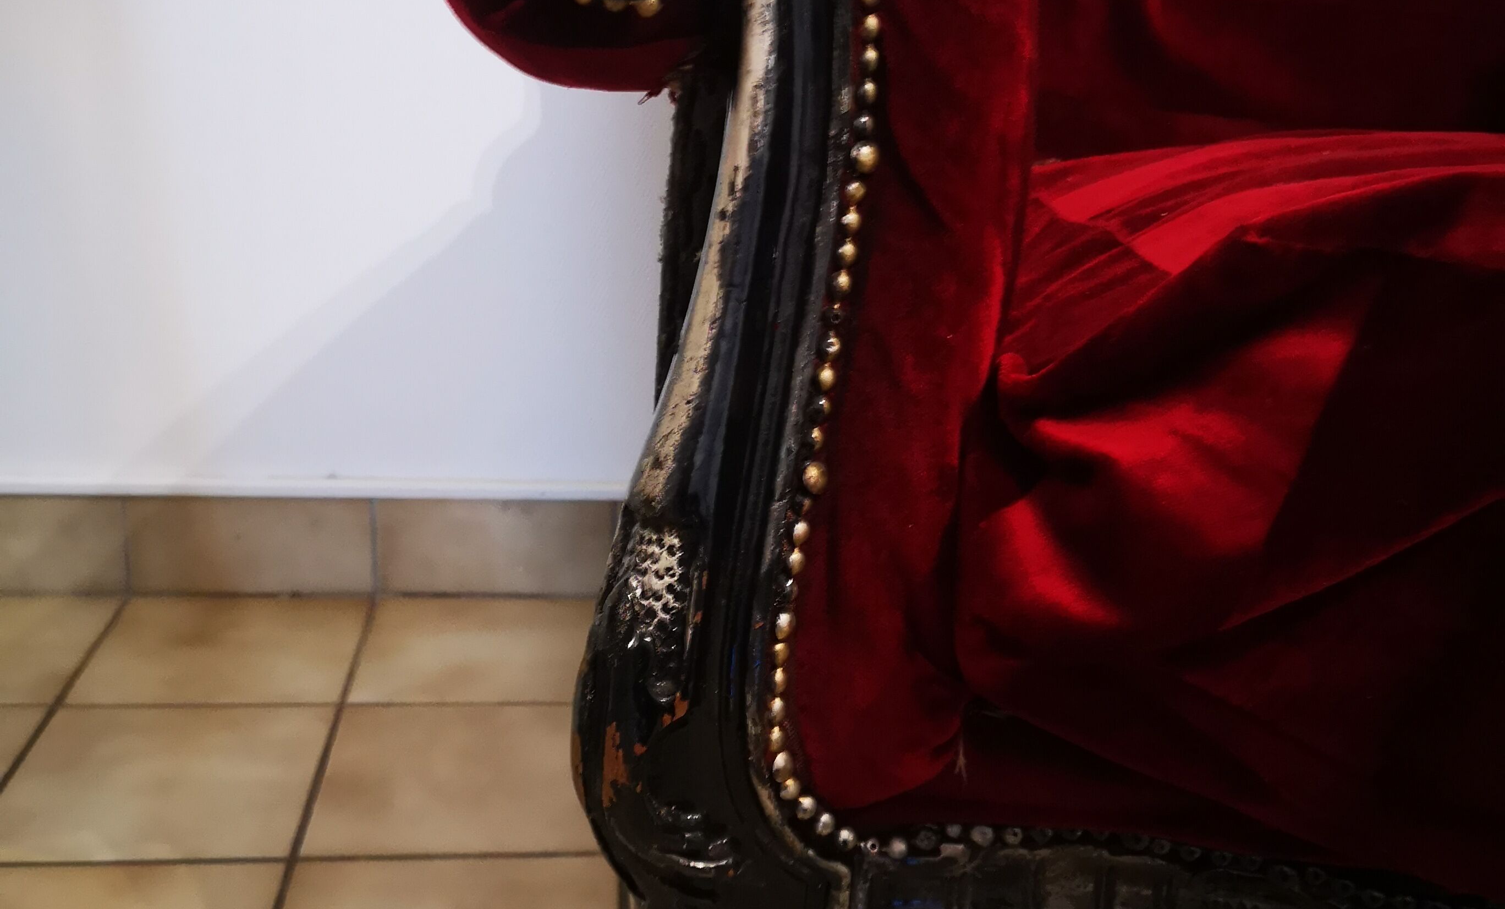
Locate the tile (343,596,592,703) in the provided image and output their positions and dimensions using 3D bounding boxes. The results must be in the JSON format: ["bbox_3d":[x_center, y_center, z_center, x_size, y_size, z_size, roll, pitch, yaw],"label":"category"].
[{"bbox_3d":[-0.214,0.161,1.273,0.199,0.010,0.193,1,19,-6],"label":"tile"}]

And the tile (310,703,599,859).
[{"bbox_3d":[-0.194,0.226,1.084,0.199,0.010,0.199,1,19,-6],"label":"tile"}]

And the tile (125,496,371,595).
[{"bbox_3d":[-0.427,0.076,1.331,0.202,0.086,0.010,1,19,-6],"label":"tile"}]

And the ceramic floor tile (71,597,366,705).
[{"bbox_3d":[-0.417,0.157,1.251,0.199,0.010,0.193,1,19,-6],"label":"ceramic floor tile"}]

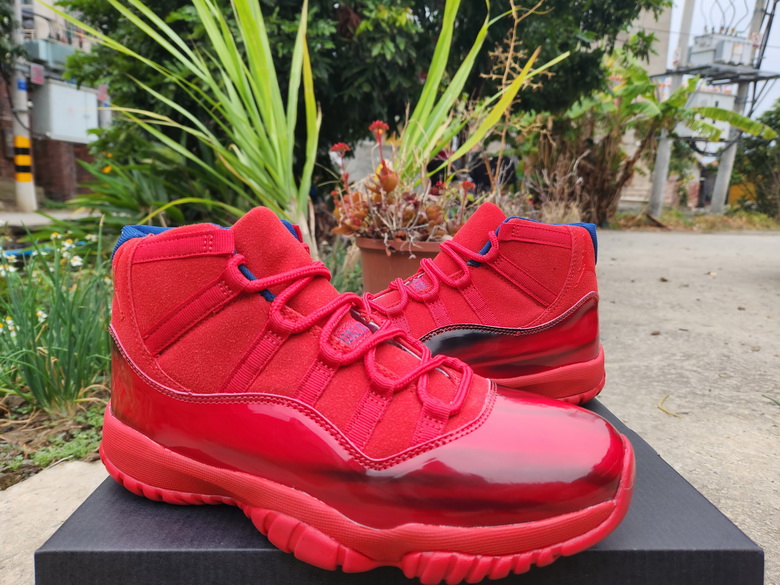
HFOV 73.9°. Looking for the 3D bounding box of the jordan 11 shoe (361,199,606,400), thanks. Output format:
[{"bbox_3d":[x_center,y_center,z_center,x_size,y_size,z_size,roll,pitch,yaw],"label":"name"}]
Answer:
[{"bbox_3d":[0.040,0.006,0.460,0.300,0.167,0.110,0,8,1],"label":"jordan 11 shoe"}]

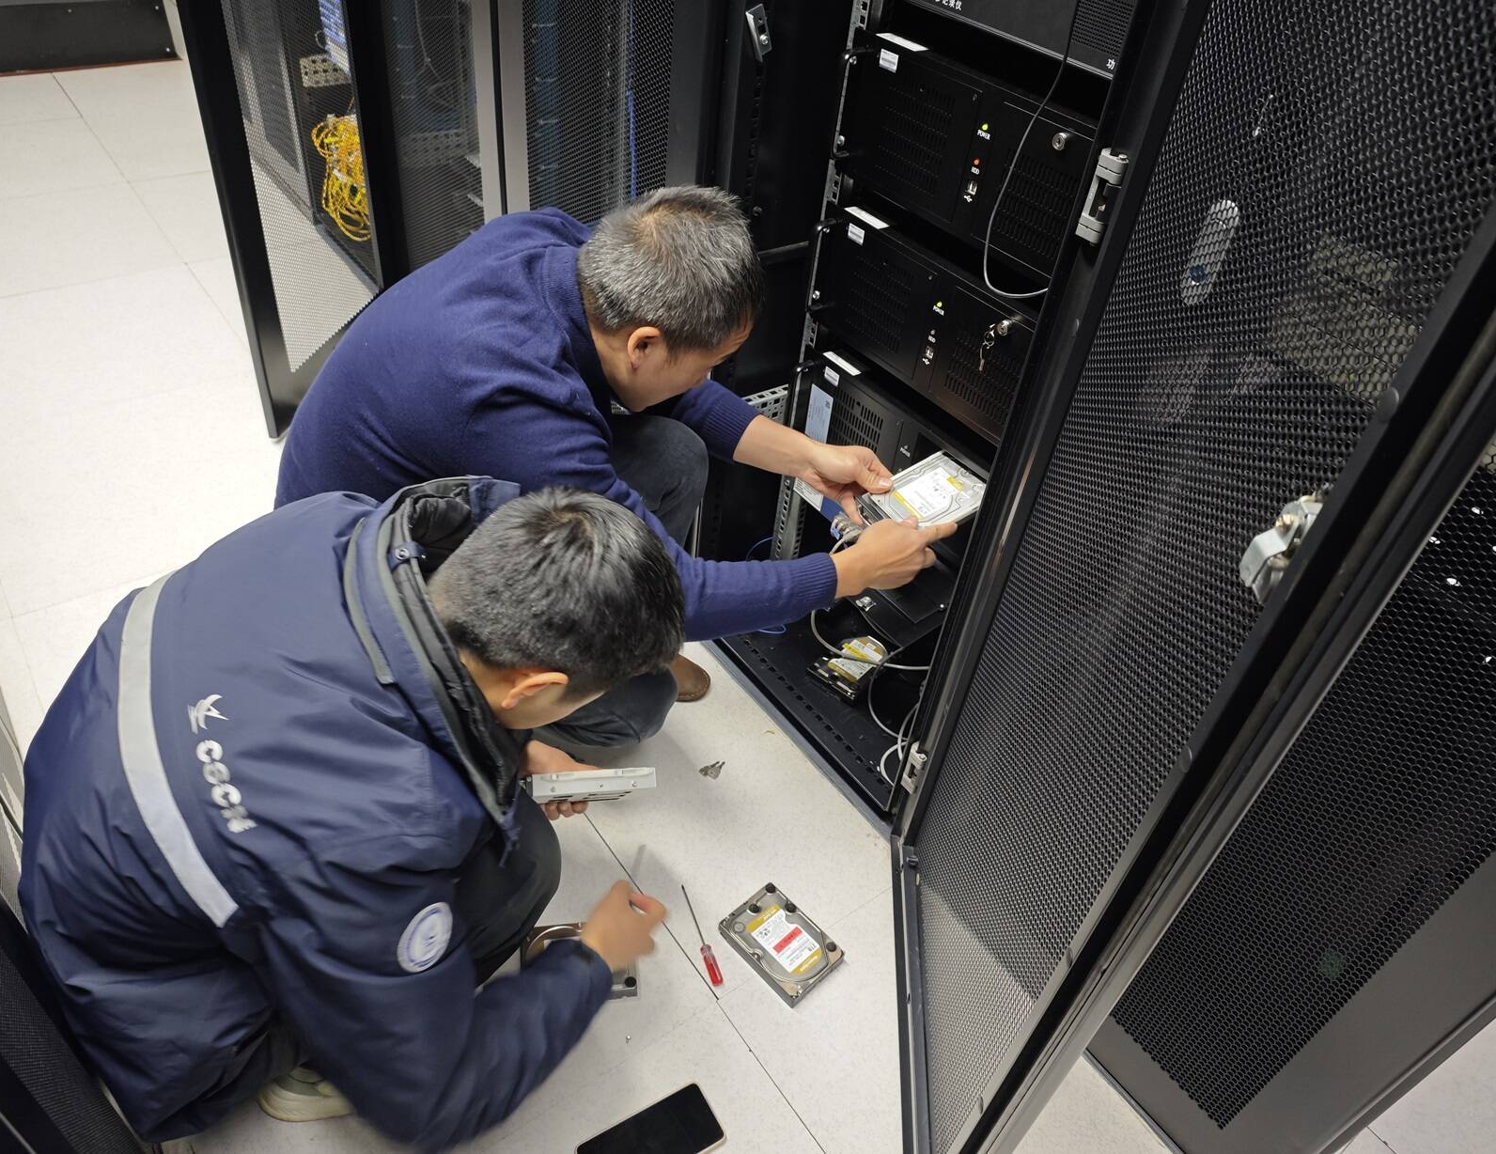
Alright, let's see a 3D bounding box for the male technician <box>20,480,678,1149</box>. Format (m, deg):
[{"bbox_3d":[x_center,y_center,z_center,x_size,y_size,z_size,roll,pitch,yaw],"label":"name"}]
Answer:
[{"bbox_3d":[-0.379,0.251,1.038,0.630,0.790,0.570,-9,44,-18],"label":"male technician"}]

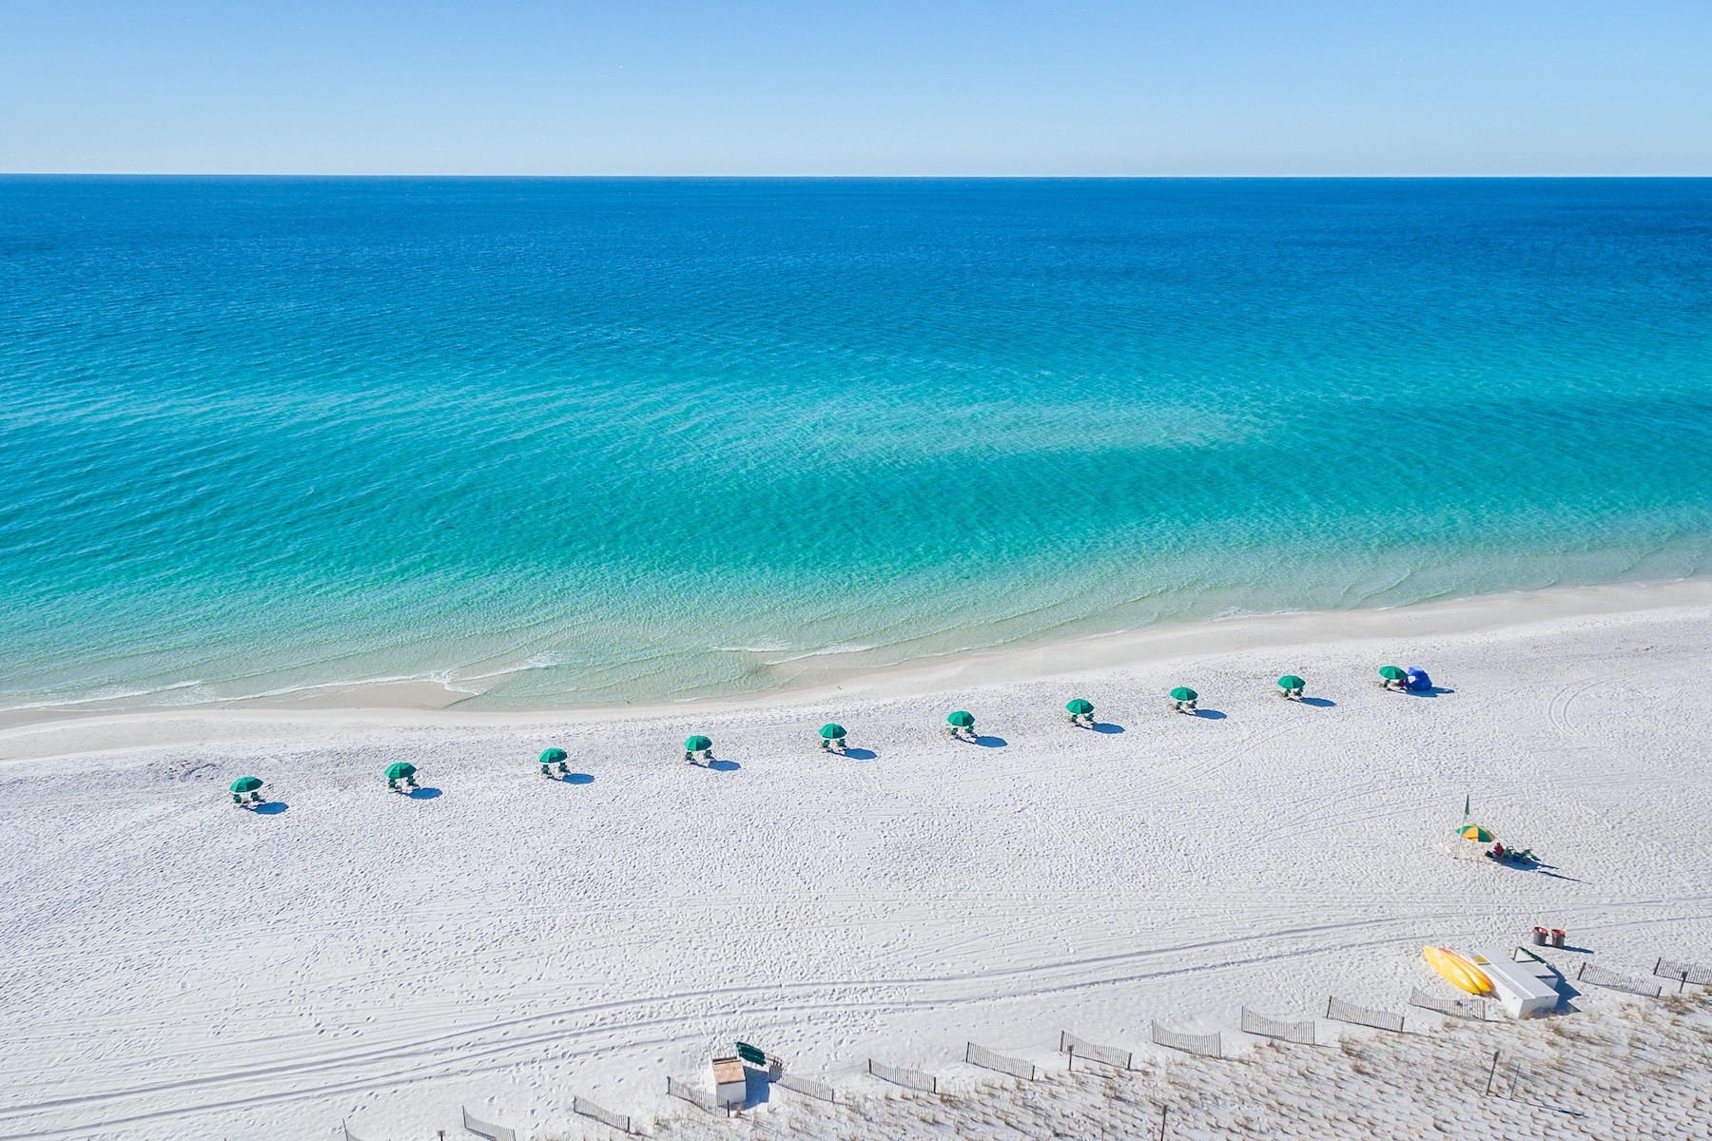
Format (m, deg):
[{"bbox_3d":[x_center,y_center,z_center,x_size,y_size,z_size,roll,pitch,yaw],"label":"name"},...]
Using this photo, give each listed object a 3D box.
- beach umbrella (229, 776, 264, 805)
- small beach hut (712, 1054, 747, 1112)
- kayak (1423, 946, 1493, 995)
[{"bbox_3d":[-40.169,14.618,62.974,1.950,2.100,1.950,0,23,0],"label":"beach umbrella"},{"bbox_3d":[-5.529,22.551,41.870,1.200,1.450,1.150,-4,23,-11],"label":"small beach hut"},{"bbox_3d":[30.531,20.329,48.246,0.850,0.720,3.250,-9,24,-20],"label":"kayak"}]

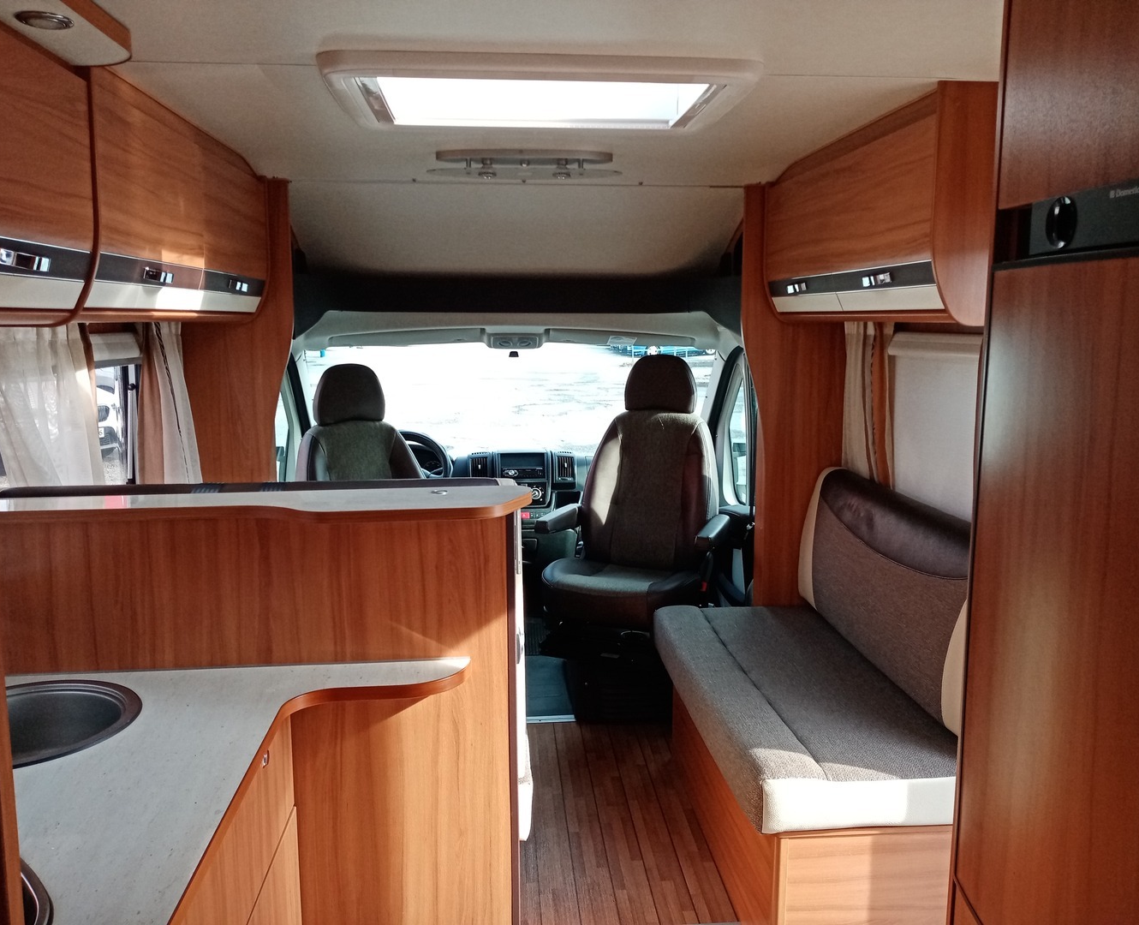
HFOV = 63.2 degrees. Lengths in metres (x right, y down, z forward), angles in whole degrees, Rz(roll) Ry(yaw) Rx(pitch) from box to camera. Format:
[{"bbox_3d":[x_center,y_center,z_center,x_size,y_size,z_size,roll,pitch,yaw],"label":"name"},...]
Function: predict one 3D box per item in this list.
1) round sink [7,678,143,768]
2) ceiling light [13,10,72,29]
[{"bbox_3d":[-0.865,0.475,1.465,0.355,0.135,0.355,0,9,0],"label":"round sink"},{"bbox_3d":[-0.782,-0.665,1.380,0.085,0.022,0.085,-1,9,-5],"label":"ceiling light"}]

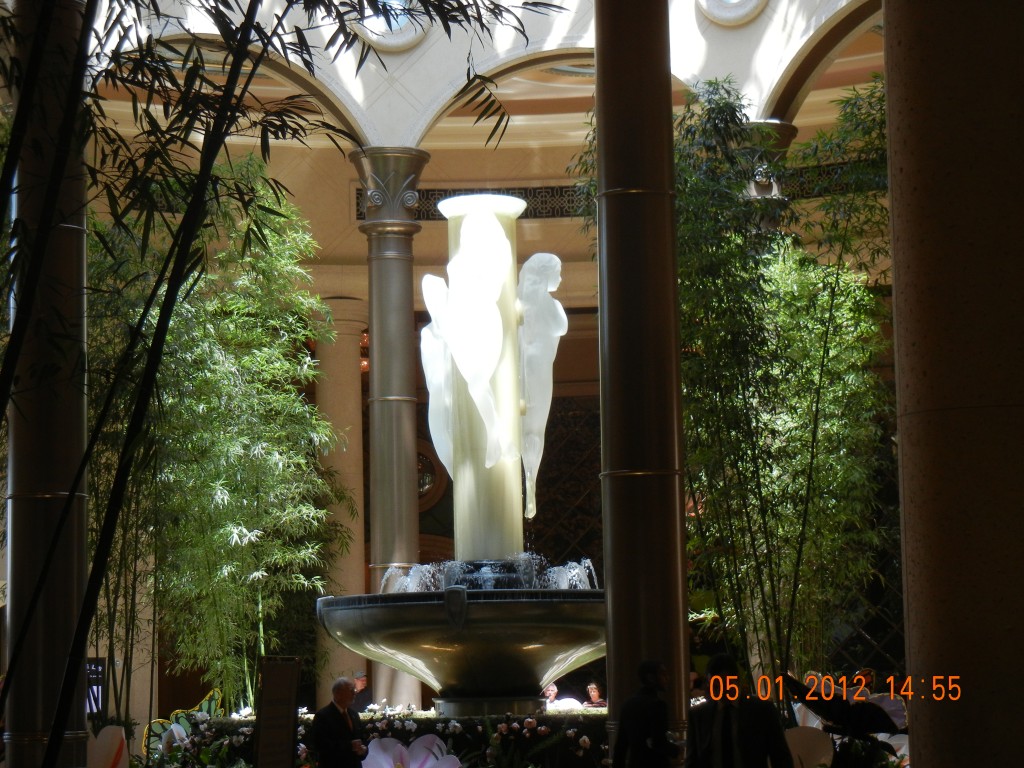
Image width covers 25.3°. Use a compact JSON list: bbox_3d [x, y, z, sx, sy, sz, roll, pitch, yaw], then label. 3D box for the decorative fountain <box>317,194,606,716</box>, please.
[{"bbox_3d":[-0.284,0.715,24.118,3.561,5.532,3.561,-1,-8,-1],"label":"decorative fountain"}]

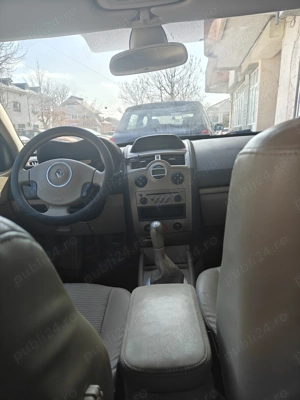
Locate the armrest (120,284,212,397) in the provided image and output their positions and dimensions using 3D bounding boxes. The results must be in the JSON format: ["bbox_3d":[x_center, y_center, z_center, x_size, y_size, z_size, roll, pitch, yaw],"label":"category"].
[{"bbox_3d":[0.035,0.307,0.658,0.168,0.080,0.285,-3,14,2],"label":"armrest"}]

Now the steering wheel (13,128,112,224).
[{"bbox_3d":[-0.318,-0.086,1.027,0.374,0.374,0.100,-3,-13,2],"label":"steering wheel"}]

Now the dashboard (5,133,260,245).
[{"bbox_3d":[0.047,-0.087,1.256,1.390,0.410,0.450,-3,14,2],"label":"dashboard"}]

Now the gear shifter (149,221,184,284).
[{"bbox_3d":[0.054,0.168,0.912,0.110,0.220,0.130,-3,14,2],"label":"gear shifter"}]

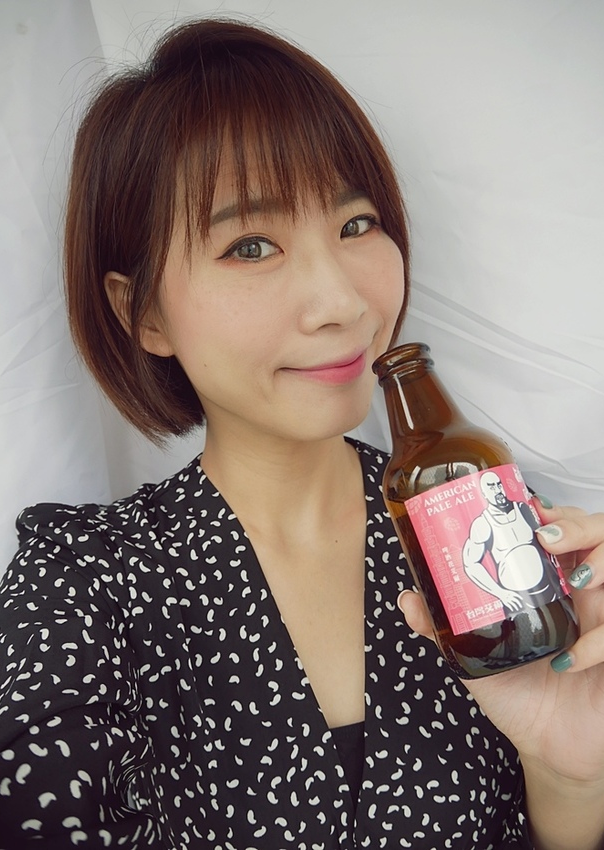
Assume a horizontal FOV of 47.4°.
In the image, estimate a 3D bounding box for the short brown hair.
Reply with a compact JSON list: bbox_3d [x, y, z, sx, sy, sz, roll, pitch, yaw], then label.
[{"bbox_3d":[-0.041,-0.113,0.418,0.185,0.232,0.207,-14,4,-35],"label":"short brown hair"}]

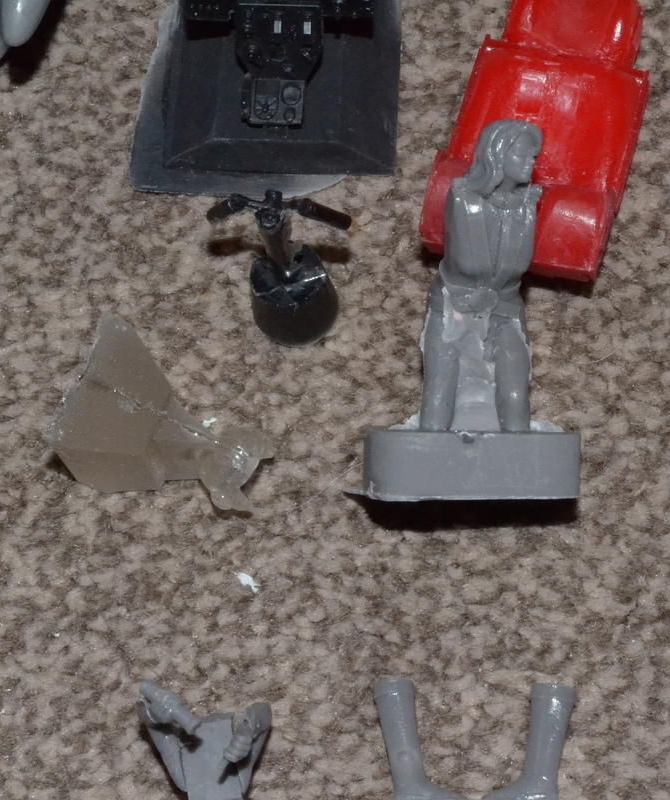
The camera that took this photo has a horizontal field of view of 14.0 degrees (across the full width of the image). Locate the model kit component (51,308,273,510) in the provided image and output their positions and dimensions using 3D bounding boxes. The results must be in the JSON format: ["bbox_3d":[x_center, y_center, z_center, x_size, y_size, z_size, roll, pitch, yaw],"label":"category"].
[{"bbox_3d":[-0.029,0.002,0.450,0.038,0.015,0.029,25,65,13],"label":"model kit component"}]

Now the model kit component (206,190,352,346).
[{"bbox_3d":[-0.009,-0.021,0.452,0.023,0.034,0.016,3,62,1],"label":"model kit component"}]

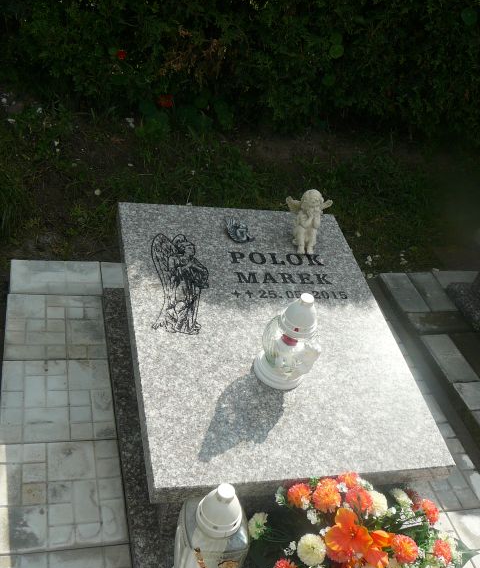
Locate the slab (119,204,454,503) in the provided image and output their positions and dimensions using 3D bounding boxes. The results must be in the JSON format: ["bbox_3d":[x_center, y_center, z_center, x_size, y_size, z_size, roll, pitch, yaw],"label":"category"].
[{"bbox_3d":[0.057,0.097,1.531,0.622,0.048,0.821,1,44,-18],"label":"slab"}]

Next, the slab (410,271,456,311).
[{"bbox_3d":[0.636,0.045,2.178,0.103,0.050,0.203,3,37,-17],"label":"slab"}]

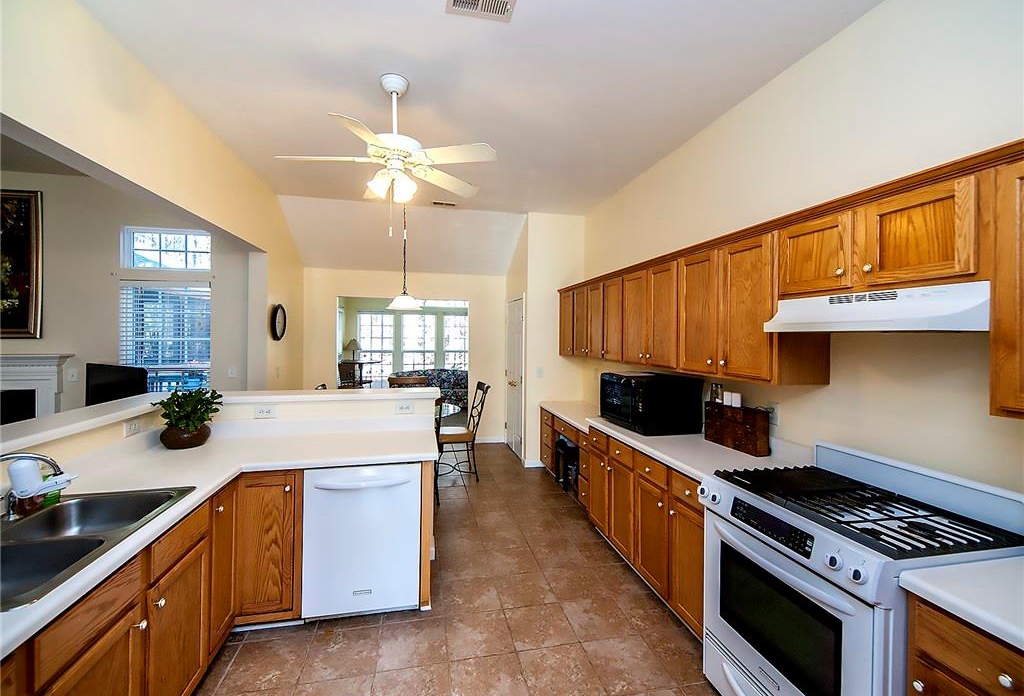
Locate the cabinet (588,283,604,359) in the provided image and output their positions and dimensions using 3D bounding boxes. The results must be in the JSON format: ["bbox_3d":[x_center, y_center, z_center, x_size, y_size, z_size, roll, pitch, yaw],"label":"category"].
[{"bbox_3d":[0.969,-0.255,4.080,0.325,0.735,0.360,1,1,-12],"label":"cabinet"}]

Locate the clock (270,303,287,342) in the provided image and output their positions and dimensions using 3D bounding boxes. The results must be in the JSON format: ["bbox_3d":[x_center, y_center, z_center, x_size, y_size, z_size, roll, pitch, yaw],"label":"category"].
[{"bbox_3d":[-2.563,-0.285,4.568,0.040,0.400,0.400,1,1,-12],"label":"clock"}]

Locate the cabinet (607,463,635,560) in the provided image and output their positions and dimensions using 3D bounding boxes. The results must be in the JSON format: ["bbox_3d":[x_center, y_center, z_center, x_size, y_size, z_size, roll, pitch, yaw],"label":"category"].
[{"bbox_3d":[1.054,1.105,2.914,0.635,0.595,0.375,1,1,-12],"label":"cabinet"}]

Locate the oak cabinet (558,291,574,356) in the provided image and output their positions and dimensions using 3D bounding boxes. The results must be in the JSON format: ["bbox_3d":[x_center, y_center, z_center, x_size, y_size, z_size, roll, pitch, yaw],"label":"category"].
[{"bbox_3d":[0.795,-0.279,4.866,0.325,0.740,0.400,1,1,-12],"label":"oak cabinet"}]

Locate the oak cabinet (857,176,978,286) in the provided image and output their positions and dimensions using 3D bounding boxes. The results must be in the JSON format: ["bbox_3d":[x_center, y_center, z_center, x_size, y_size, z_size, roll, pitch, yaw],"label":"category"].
[{"bbox_3d":[1.546,-0.384,1.484,0.325,0.315,0.370,1,1,-12],"label":"oak cabinet"}]

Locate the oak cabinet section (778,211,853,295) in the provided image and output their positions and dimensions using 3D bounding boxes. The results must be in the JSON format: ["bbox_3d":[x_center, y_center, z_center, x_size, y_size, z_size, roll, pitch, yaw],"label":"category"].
[{"bbox_3d":[1.426,-0.390,1.790,0.333,0.316,0.337,-1,2,-13],"label":"oak cabinet section"}]

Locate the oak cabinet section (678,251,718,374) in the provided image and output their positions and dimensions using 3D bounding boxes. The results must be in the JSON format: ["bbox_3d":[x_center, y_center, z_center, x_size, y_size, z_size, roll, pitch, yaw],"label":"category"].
[{"bbox_3d":[1.265,-0.205,2.524,0.333,0.724,0.365,-1,2,-13],"label":"oak cabinet section"}]

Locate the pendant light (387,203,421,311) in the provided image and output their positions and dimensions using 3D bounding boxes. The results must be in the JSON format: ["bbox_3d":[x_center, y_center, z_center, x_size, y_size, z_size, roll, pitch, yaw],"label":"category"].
[{"bbox_3d":[-1.166,-1.012,4.530,0.376,1.180,0.376,1,1,-12],"label":"pendant light"}]

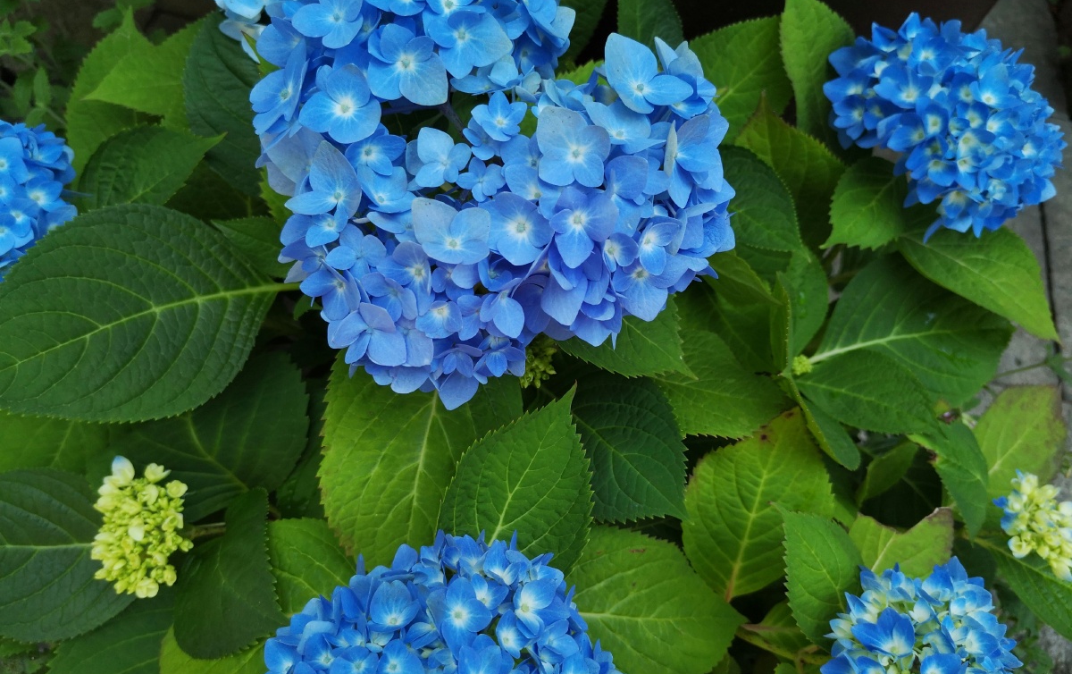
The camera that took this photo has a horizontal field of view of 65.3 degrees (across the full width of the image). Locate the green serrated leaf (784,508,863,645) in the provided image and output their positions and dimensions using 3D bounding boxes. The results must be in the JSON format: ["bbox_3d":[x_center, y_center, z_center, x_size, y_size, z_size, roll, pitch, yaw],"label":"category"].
[{"bbox_3d":[0.180,0.151,0.530,0.063,0.022,0.089,-32,63,16],"label":"green serrated leaf"}]

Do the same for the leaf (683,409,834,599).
[{"bbox_3d":[0.155,0.117,0.580,0.102,0.028,0.145,22,69,12],"label":"leaf"}]

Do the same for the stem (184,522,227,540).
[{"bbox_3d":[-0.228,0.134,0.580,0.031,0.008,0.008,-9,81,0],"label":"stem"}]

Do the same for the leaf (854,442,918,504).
[{"bbox_3d":[0.237,0.091,0.560,0.064,0.020,0.030,-39,80,-16],"label":"leaf"}]

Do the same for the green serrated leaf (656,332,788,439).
[{"bbox_3d":[0.106,0.030,0.500,0.102,0.022,0.067,12,72,1],"label":"green serrated leaf"}]

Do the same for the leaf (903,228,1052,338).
[{"bbox_3d":[0.328,-0.041,0.620,0.077,0.028,0.131,-33,62,-29],"label":"leaf"}]

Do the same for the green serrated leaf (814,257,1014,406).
[{"bbox_3d":[0.239,0.002,0.530,0.140,0.030,0.096,-8,74,-8],"label":"green serrated leaf"}]

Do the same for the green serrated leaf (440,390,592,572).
[{"bbox_3d":[-0.004,0.079,0.455,0.075,0.025,0.114,25,80,5],"label":"green serrated leaf"}]

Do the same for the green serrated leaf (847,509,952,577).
[{"bbox_3d":[0.253,0.145,0.580,0.077,0.020,0.067,38,68,10],"label":"green serrated leaf"}]

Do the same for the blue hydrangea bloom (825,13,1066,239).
[{"bbox_3d":[0.242,-0.125,0.495,0.132,0.100,0.122,5,59,-10],"label":"blue hydrangea bloom"}]

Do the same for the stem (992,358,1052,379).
[{"bbox_3d":[0.500,0.033,0.860,0.065,0.004,0.004,-16,79,0],"label":"stem"}]

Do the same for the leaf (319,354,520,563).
[{"bbox_3d":[-0.073,0.081,0.530,0.128,0.030,0.159,7,79,8],"label":"leaf"}]

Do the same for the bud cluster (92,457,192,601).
[{"bbox_3d":[-0.202,0.097,0.430,0.048,0.045,0.068,-5,77,17],"label":"bud cluster"}]

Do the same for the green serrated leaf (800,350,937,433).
[{"bbox_3d":[0.236,0.039,0.600,0.104,0.022,0.070,21,53,9],"label":"green serrated leaf"}]

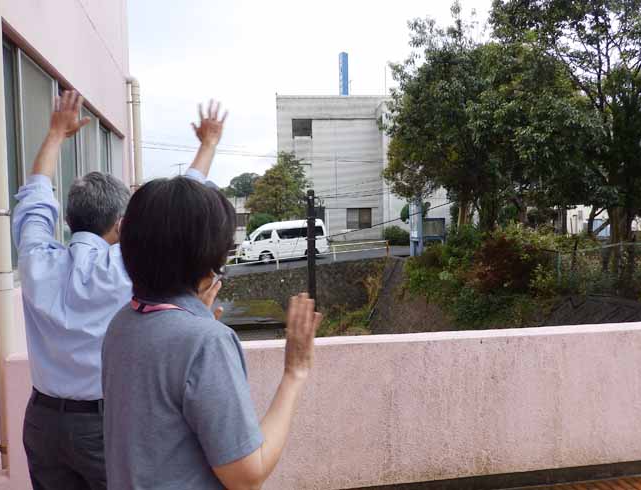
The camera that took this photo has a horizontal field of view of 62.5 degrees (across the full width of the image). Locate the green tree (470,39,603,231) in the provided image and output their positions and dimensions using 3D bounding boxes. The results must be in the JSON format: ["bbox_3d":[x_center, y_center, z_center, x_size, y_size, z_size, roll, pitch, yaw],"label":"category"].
[{"bbox_3d":[10.118,-4.303,24.710,6.100,10.000,5.900,-1,2,0],"label":"green tree"}]

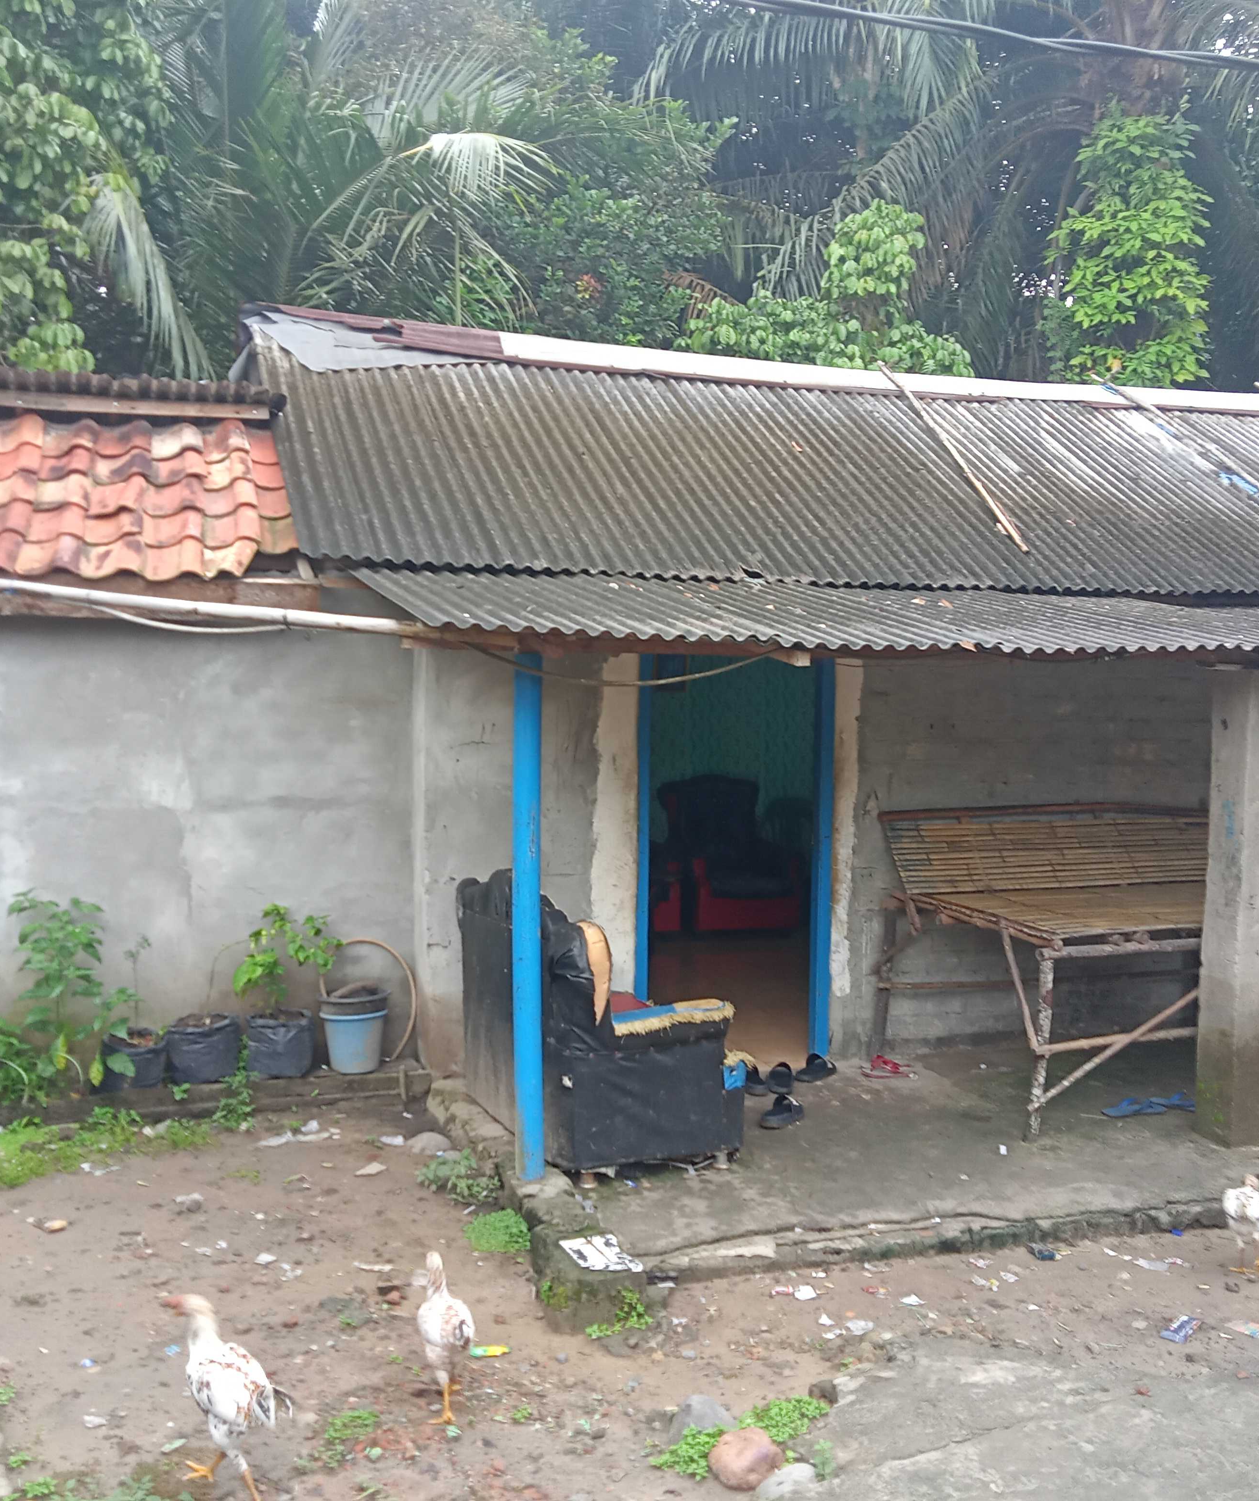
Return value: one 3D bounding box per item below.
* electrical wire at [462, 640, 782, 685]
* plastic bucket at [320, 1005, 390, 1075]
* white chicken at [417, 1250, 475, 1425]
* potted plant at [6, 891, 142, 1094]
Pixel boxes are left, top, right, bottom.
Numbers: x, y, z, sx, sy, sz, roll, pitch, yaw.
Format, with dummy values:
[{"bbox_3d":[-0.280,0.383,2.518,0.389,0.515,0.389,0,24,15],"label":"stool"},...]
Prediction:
[{"bbox_3d":[-0.024,-0.269,4.930,1.020,0.140,0.050,-1,4,-20],"label":"electrical wire"},{"bbox_3d":[-1.168,1.233,6.870,0.285,0.255,0.285,0,4,-14],"label":"plastic bucket"},{"bbox_3d":[-0.445,1.414,3.920,0.140,0.400,0.290,-1,4,-21],"label":"white chicken"},{"bbox_3d":[-2.280,0.992,6.650,0.520,0.780,0.460,0,4,-14],"label":"potted plant"}]

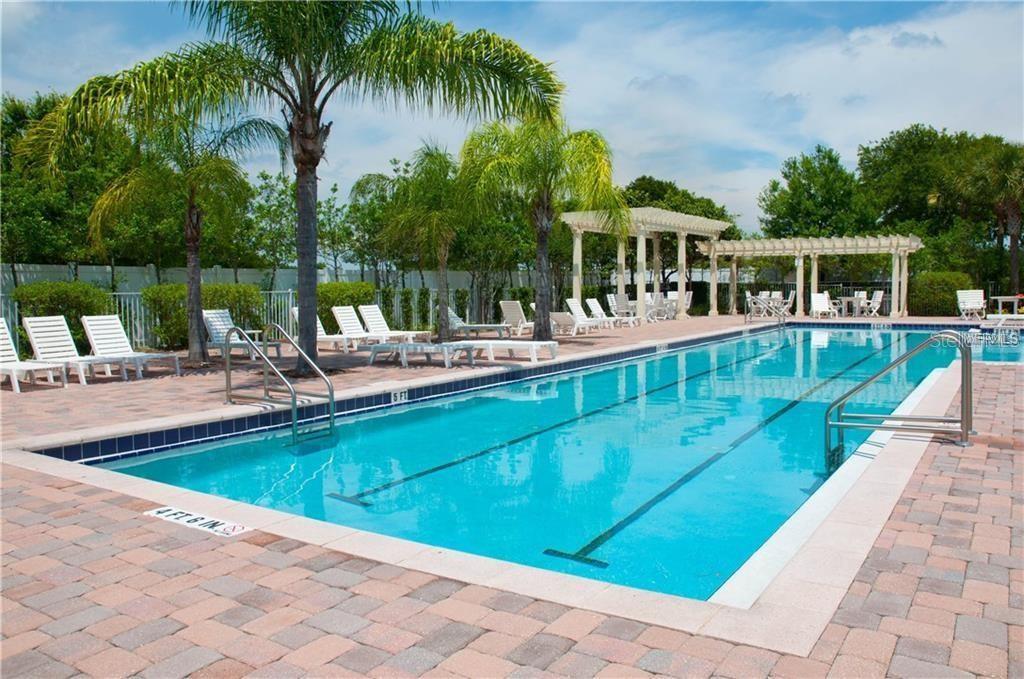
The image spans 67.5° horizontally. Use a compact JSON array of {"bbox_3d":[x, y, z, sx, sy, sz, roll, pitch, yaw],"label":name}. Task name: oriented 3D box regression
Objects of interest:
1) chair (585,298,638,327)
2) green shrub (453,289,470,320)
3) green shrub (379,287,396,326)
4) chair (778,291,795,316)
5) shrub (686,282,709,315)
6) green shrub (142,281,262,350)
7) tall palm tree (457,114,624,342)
[{"bbox_3d":[2.898,-0.732,22.000,1.500,0.840,0.650,2,5,35],"label":"chair"},{"bbox_3d":[-1.778,-1.215,27.000,0.550,1.200,0.550,-1,4,0],"label":"green shrub"},{"bbox_3d":[-3.875,-0.920,23.856,0.520,1.380,0.520,-1,4,0],"label":"green shrub"},{"bbox_3d":[11.348,-1.451,31.566,0.650,1.050,0.600,2,4,33],"label":"chair"},{"bbox_3d":[7.370,-1.601,30.300,1.000,1.280,1.000,2,5,35],"label":"shrub"},{"bbox_3d":[-7.706,-0.605,19.170,1.300,1.601,2.464,1,4,33],"label":"green shrub"},{"bbox_3d":[0.715,-2.496,17.400,3.700,5.000,3.700,-1,4,0],"label":"tall palm tree"}]

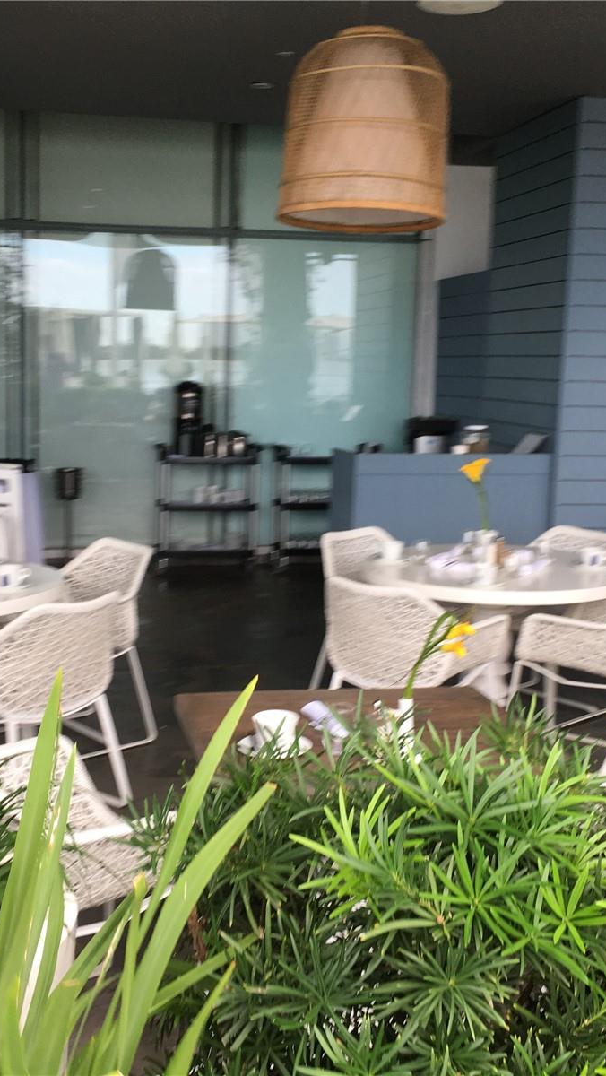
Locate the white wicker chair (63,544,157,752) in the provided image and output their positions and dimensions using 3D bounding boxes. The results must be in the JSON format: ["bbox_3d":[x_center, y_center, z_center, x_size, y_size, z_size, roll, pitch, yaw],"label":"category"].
[{"bbox_3d":[-0.970,0.440,5.014,0.621,0.808,0.606,9,12,43],"label":"white wicker chair"}]

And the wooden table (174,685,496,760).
[{"bbox_3d":[0.124,0.815,2.754,0.778,0.752,0.788,-1,9,-9],"label":"wooden table"}]

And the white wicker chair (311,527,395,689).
[{"bbox_3d":[0.434,0.399,5.616,0.640,0.820,0.610,-7,11,-42],"label":"white wicker chair"}]

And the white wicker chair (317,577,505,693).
[{"bbox_3d":[0.408,0.512,4.604,0.621,0.808,0.606,7,10,36],"label":"white wicker chair"}]

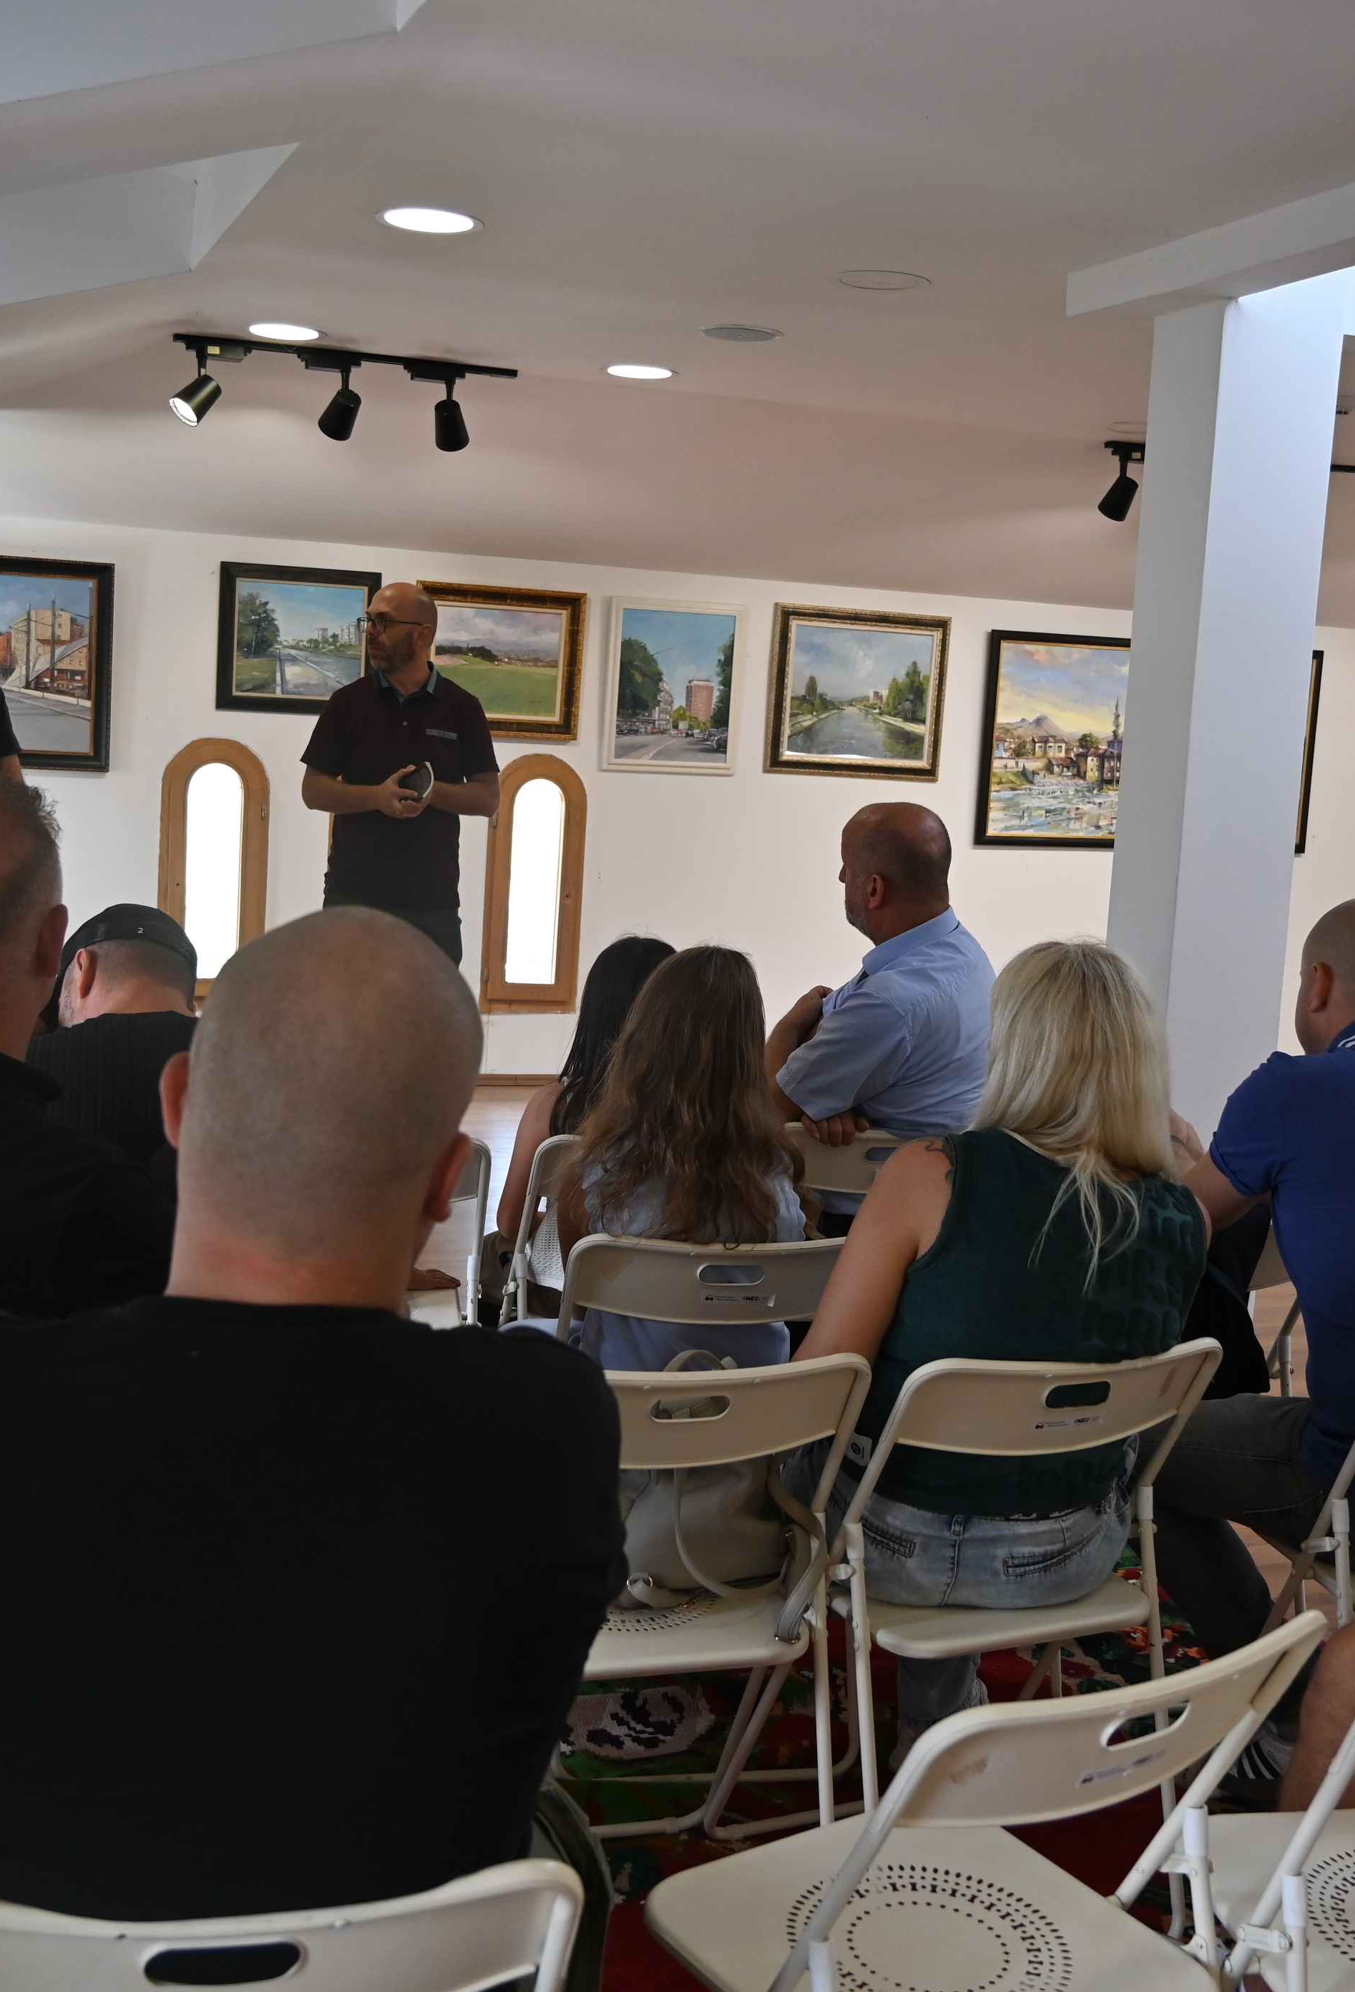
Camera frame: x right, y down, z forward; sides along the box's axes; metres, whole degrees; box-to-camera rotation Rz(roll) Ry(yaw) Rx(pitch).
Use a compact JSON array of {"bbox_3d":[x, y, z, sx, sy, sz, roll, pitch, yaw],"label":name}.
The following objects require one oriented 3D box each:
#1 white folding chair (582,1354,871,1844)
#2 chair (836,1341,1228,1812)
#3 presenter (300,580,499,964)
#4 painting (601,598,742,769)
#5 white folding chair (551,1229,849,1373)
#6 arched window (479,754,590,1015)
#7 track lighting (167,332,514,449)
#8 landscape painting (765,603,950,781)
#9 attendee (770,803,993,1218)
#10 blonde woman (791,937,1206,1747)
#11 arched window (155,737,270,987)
[{"bbox_3d":[-0.070,0.770,2.753,0.453,0.776,0.490,1,7,-19],"label":"white folding chair"},{"bbox_3d":[0.358,0.776,2.835,0.455,0.785,0.460,0,8,-27],"label":"chair"},{"bbox_3d":[-0.763,-0.218,6.042,0.520,1.771,0.400,3,7,1],"label":"presenter"},{"bbox_3d":[-0.016,-1.211,8.811,0.572,0.667,0.040,1,7,-21],"label":"painting"},{"bbox_3d":[0.006,0.660,3.122,0.410,0.780,0.470,2,7,-12],"label":"white folding chair"},{"bbox_3d":[-0.565,-0.446,9.012,0.404,1.047,0.080,1,7,-20],"label":"arched window"},{"bbox_3d":[-0.958,-1.742,6.521,1.010,0.250,0.180,1,7,-19],"label":"track lighting"},{"bbox_3d":[0.735,-1.221,9.084,0.780,0.670,0.050,1,7,-21],"label":"landscape painting"},{"bbox_3d":[0.277,0.314,4.235,0.680,1.360,0.520,8,8,34],"label":"attendee"},{"bbox_3d":[0.296,0.523,2.958,0.480,1.250,0.660,0,8,-27],"label":"blonde woman"},{"bbox_3d":[-1.723,-0.449,8.308,0.400,1.010,0.100,1,7,-21],"label":"arched window"}]

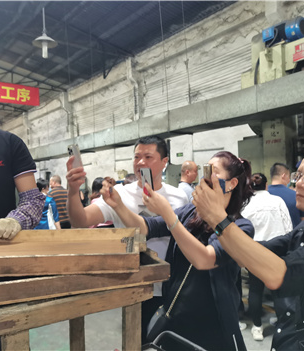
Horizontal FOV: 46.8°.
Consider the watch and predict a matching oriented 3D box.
[{"bbox_3d":[0.218,0.151,1.050,0.058,0.026,0.056,-41,-2,-30],"label":"watch"}]

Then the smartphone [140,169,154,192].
[{"bbox_3d":[-0.015,0.042,1.470,0.010,0.148,0.073,-13,5,-32],"label":"smartphone"}]

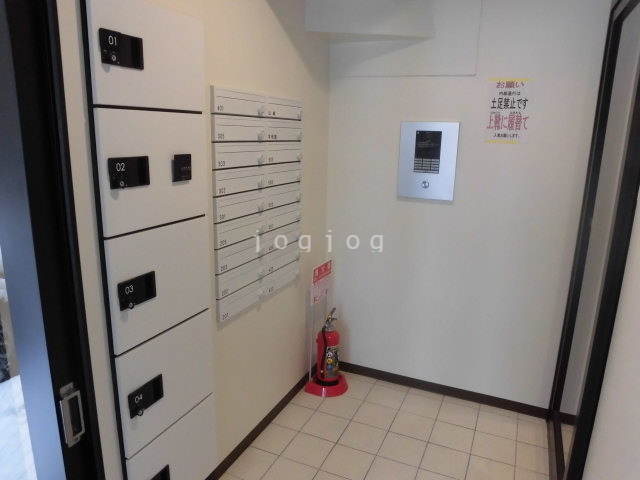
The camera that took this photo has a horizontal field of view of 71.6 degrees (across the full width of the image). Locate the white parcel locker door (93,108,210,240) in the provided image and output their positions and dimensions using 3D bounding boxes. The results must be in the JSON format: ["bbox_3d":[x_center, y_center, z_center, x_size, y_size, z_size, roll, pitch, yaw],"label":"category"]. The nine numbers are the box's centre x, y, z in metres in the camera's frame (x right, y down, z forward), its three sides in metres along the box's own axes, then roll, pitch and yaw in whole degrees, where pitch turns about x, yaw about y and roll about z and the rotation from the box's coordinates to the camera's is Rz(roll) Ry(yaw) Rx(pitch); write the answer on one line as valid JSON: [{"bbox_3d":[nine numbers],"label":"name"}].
[{"bbox_3d":[-0.500,-0.222,1.404,0.023,0.357,0.442,7,14,24],"label":"white parcel locker door"}]

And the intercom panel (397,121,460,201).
[{"bbox_3d":[0.563,-0.412,2.337,0.300,0.401,0.020,7,14,24],"label":"intercom panel"}]

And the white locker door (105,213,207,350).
[{"bbox_3d":[-0.506,0.133,1.483,0.023,0.355,0.442,7,14,24],"label":"white locker door"}]

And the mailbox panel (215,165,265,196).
[{"bbox_3d":[-0.324,-0.249,1.833,0.025,0.100,0.352,7,14,24],"label":"mailbox panel"}]

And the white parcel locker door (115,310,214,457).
[{"bbox_3d":[-0.522,0.488,1.580,0.030,0.362,0.440,7,14,24],"label":"white parcel locker door"}]

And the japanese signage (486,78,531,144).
[{"bbox_3d":[0.910,-0.621,2.138,0.199,0.301,0.005,7,14,24],"label":"japanese signage"}]

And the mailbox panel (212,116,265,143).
[{"bbox_3d":[-0.321,-0.447,1.789,0.025,0.100,0.352,7,14,24],"label":"mailbox panel"}]

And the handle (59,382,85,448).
[{"bbox_3d":[-0.698,0.492,1.247,0.030,0.180,0.055,7,14,24],"label":"handle"}]

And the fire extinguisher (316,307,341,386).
[{"bbox_3d":[0.054,0.626,2.645,0.150,0.470,0.145,1,13,0],"label":"fire extinguisher"}]

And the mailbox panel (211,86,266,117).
[{"bbox_3d":[-0.311,-0.541,1.750,0.020,0.093,0.360,7,14,24],"label":"mailbox panel"}]

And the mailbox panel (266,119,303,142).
[{"bbox_3d":[-0.171,-0.519,2.103,0.025,0.100,0.352,7,14,24],"label":"mailbox panel"}]

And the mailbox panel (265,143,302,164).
[{"bbox_3d":[-0.173,-0.419,2.126,0.025,0.100,0.352,7,14,24],"label":"mailbox panel"}]

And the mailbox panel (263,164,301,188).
[{"bbox_3d":[-0.167,-0.316,2.138,0.020,0.097,0.360,7,14,24],"label":"mailbox panel"}]

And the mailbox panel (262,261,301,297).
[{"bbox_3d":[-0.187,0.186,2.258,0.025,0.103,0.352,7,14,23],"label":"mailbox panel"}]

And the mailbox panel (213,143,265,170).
[{"bbox_3d":[-0.315,-0.343,1.796,0.020,0.097,0.360,7,14,24],"label":"mailbox panel"}]

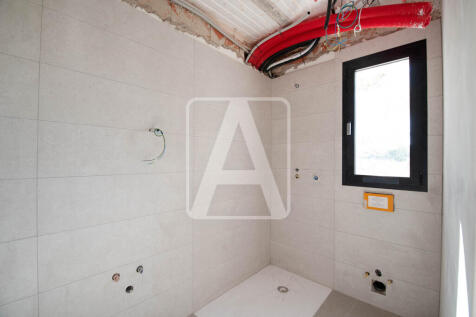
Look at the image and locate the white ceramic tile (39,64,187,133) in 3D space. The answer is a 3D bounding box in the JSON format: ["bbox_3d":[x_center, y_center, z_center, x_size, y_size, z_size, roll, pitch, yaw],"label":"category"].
[{"bbox_3d":[-0.735,-0.360,1.419,0.965,0.315,0.010,1,-1,-44],"label":"white ceramic tile"}]

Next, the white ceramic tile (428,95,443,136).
[{"bbox_3d":[1.609,-0.348,1.618,0.079,0.317,0.012,0,0,43],"label":"white ceramic tile"}]

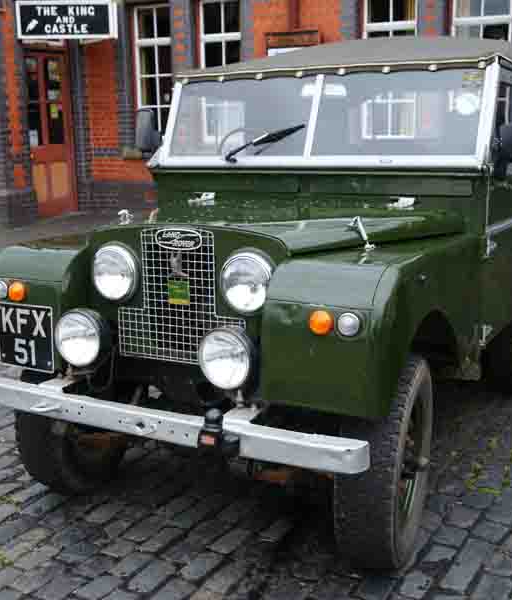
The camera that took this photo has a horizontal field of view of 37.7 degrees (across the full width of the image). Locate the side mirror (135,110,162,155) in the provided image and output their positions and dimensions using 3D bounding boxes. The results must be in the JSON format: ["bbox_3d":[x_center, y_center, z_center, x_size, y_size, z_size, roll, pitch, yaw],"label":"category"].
[{"bbox_3d":[-0.558,-0.860,3.842,0.140,0.220,0.080,10,16,44],"label":"side mirror"}]

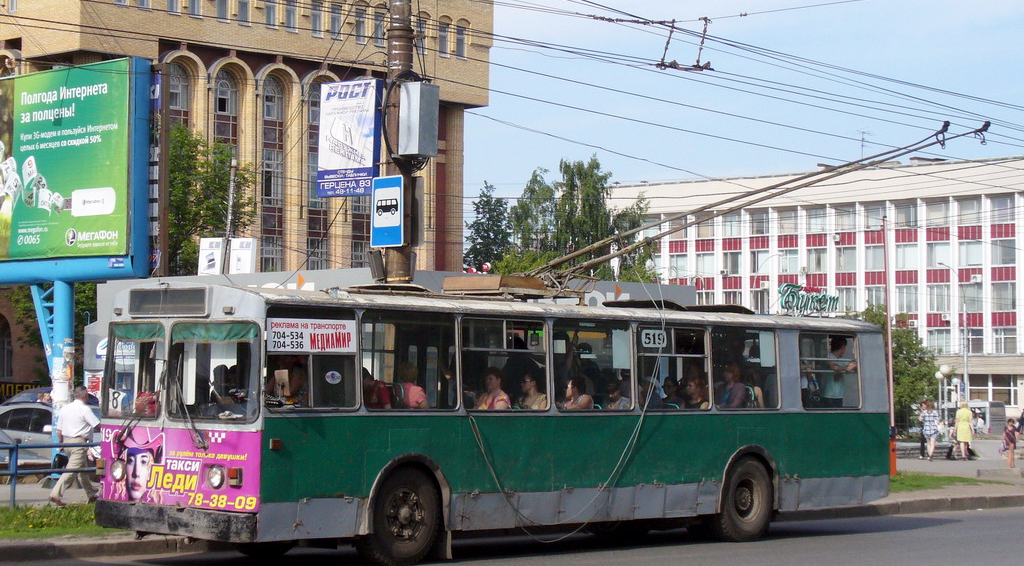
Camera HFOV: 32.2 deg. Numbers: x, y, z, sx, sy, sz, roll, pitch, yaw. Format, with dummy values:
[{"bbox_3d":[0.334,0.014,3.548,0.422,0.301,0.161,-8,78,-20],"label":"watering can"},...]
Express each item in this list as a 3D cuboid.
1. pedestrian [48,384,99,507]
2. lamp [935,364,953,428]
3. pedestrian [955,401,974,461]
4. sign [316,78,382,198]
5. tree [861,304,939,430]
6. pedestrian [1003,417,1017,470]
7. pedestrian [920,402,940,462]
[{"bbox_3d":[-6.138,2.287,24.900,0.620,1.700,0.520,3,-4,-42],"label":"pedestrian"},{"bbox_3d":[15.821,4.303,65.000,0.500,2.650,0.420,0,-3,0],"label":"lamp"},{"bbox_3d":[12.314,4.041,48.300,0.520,1.620,0.400,0,-3,14],"label":"pedestrian"},{"bbox_3d":[-2.428,-2.173,26.600,1.190,1.740,0.180,-2,-4,43],"label":"sign"},{"bbox_3d":[13.032,2.975,60.000,3.100,4.600,3.000,0,-3,0],"label":"tree"},{"bbox_3d":[12.205,3.934,43.500,0.420,1.220,0.350,0,-3,14],"label":"pedestrian"},{"bbox_3d":[11.232,3.956,47.600,0.520,1.640,0.420,0,-3,12],"label":"pedestrian"}]

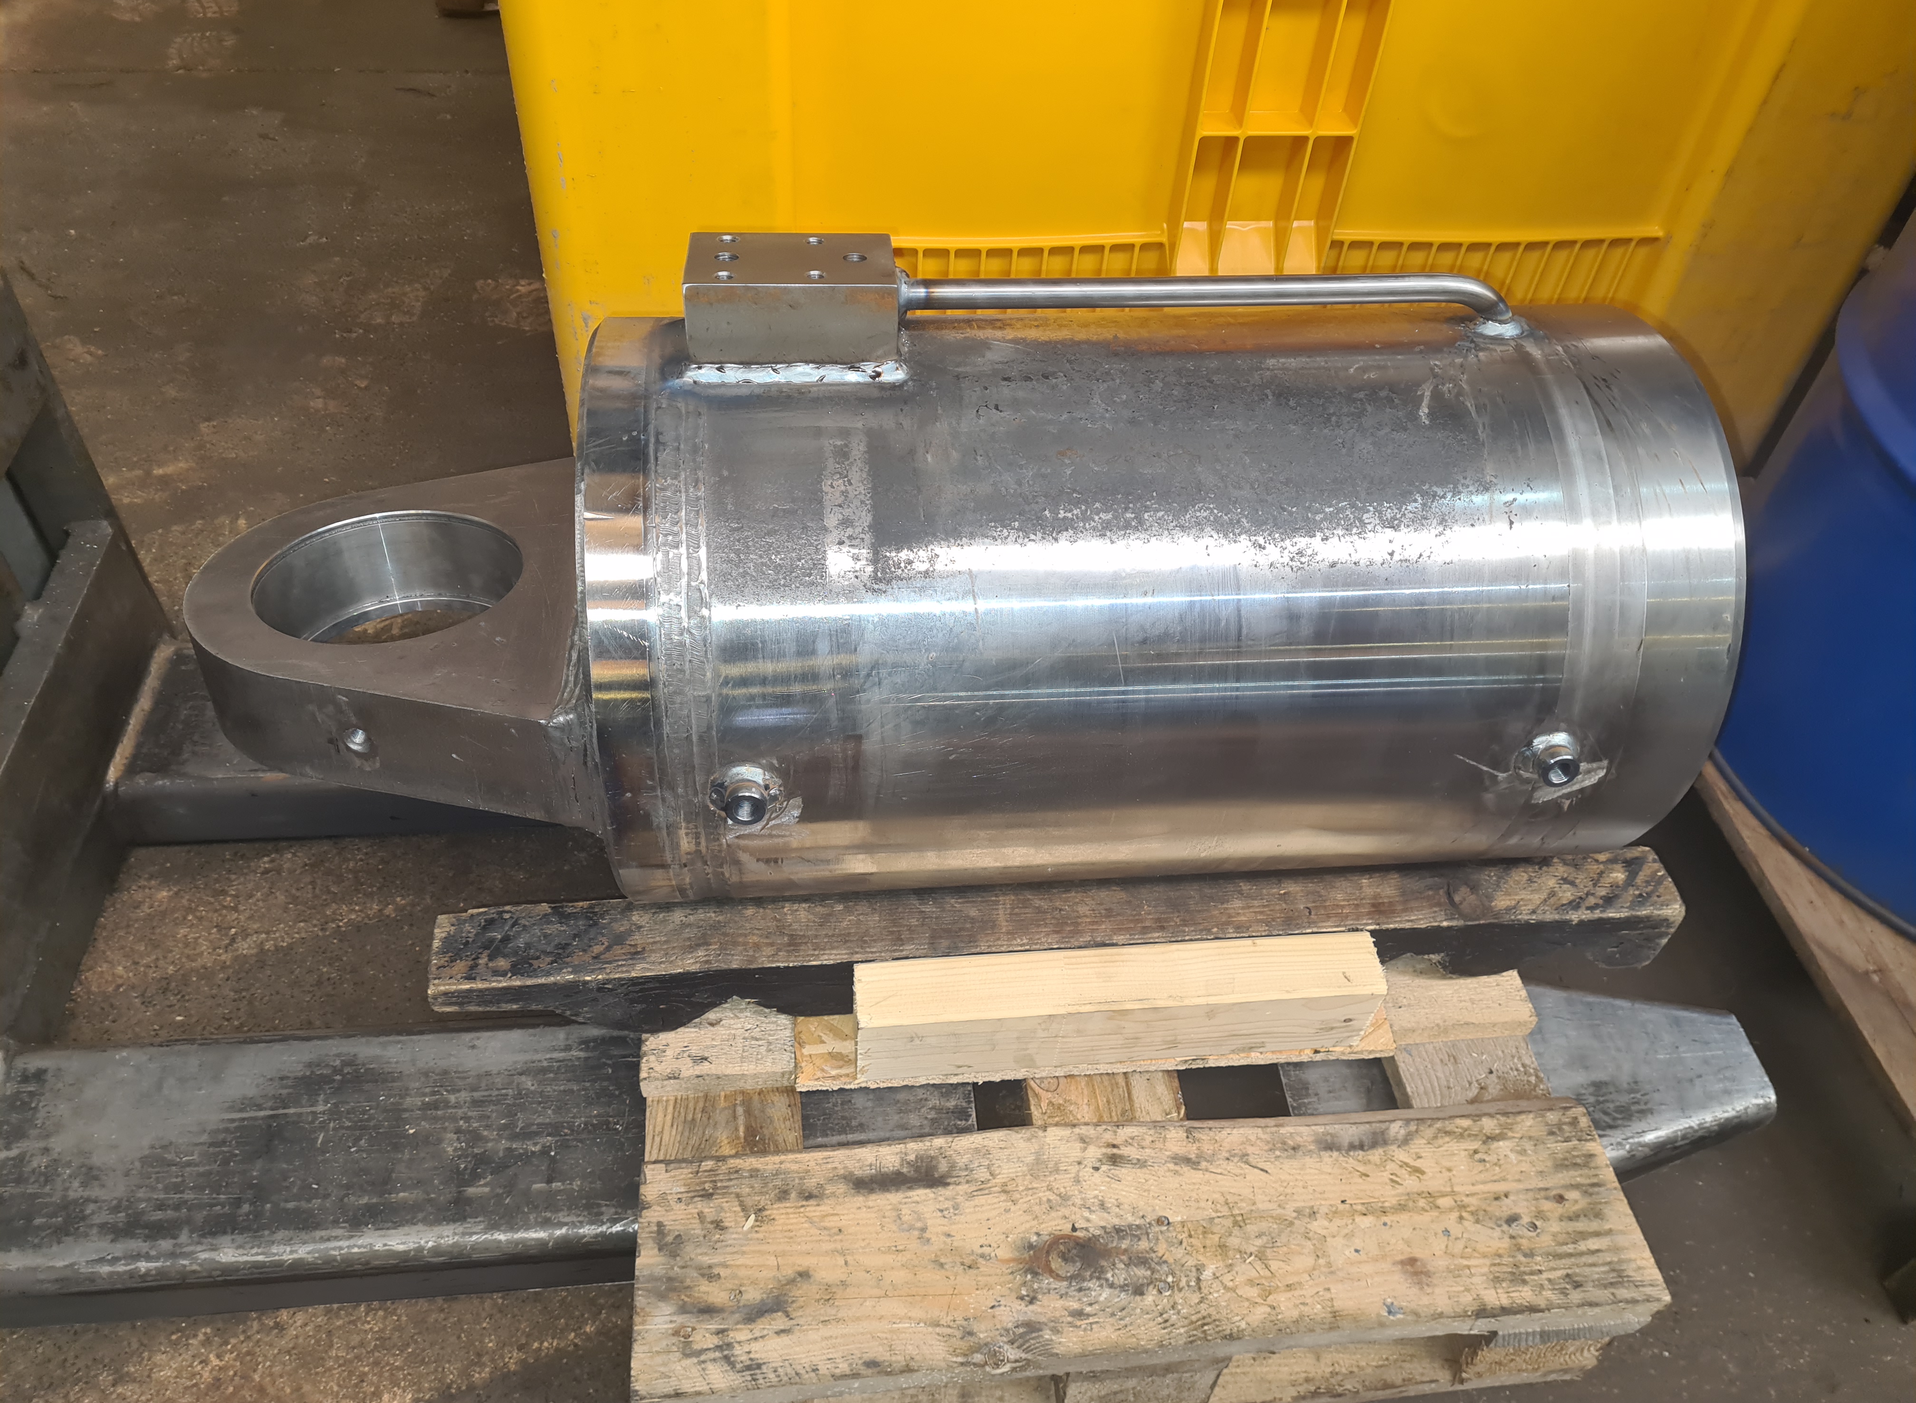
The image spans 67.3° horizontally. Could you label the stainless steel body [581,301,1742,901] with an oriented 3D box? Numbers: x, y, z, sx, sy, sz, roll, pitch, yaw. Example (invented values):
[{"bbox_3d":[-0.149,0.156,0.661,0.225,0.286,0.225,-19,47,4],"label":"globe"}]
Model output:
[{"bbox_3d":[0.104,-0.067,0.946,0.632,0.364,0.364,-2,49,-6],"label":"stainless steel body"}]

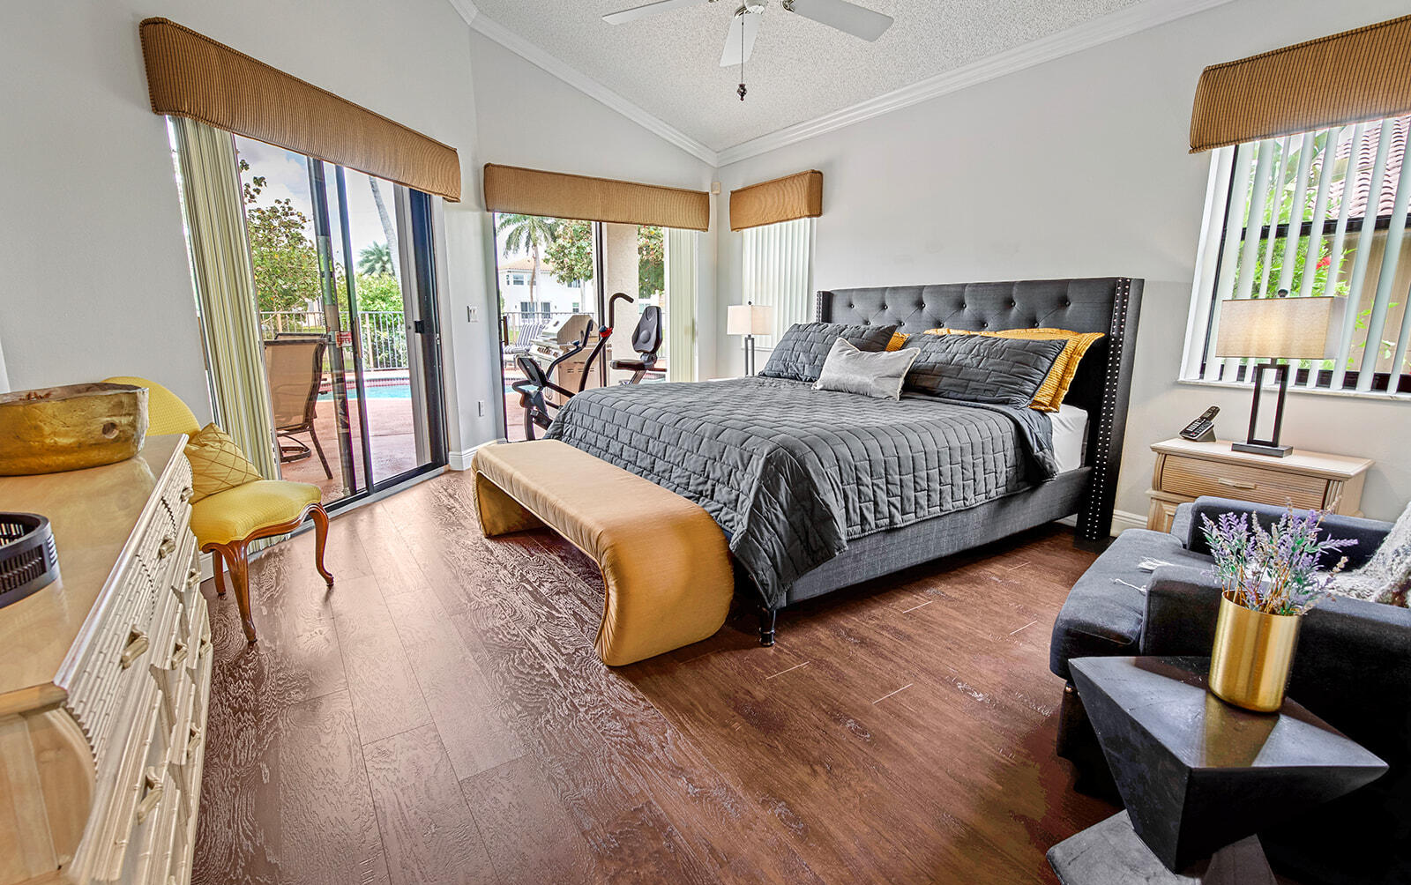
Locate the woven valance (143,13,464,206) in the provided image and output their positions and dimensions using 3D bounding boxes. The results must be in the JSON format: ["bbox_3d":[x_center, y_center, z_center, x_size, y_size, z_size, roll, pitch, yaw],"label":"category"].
[{"bbox_3d":[-2.030,-1.722,3.530,0.135,0.342,1.978,3,11,12],"label":"woven valance"}]

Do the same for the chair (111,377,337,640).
[{"bbox_3d":[-1.923,0.221,2.464,0.623,0.940,0.588,1,11,2],"label":"chair"}]

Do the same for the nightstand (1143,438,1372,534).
[{"bbox_3d":[2.453,0.352,2.857,0.458,0.617,0.687,-7,13,-35],"label":"nightstand"}]

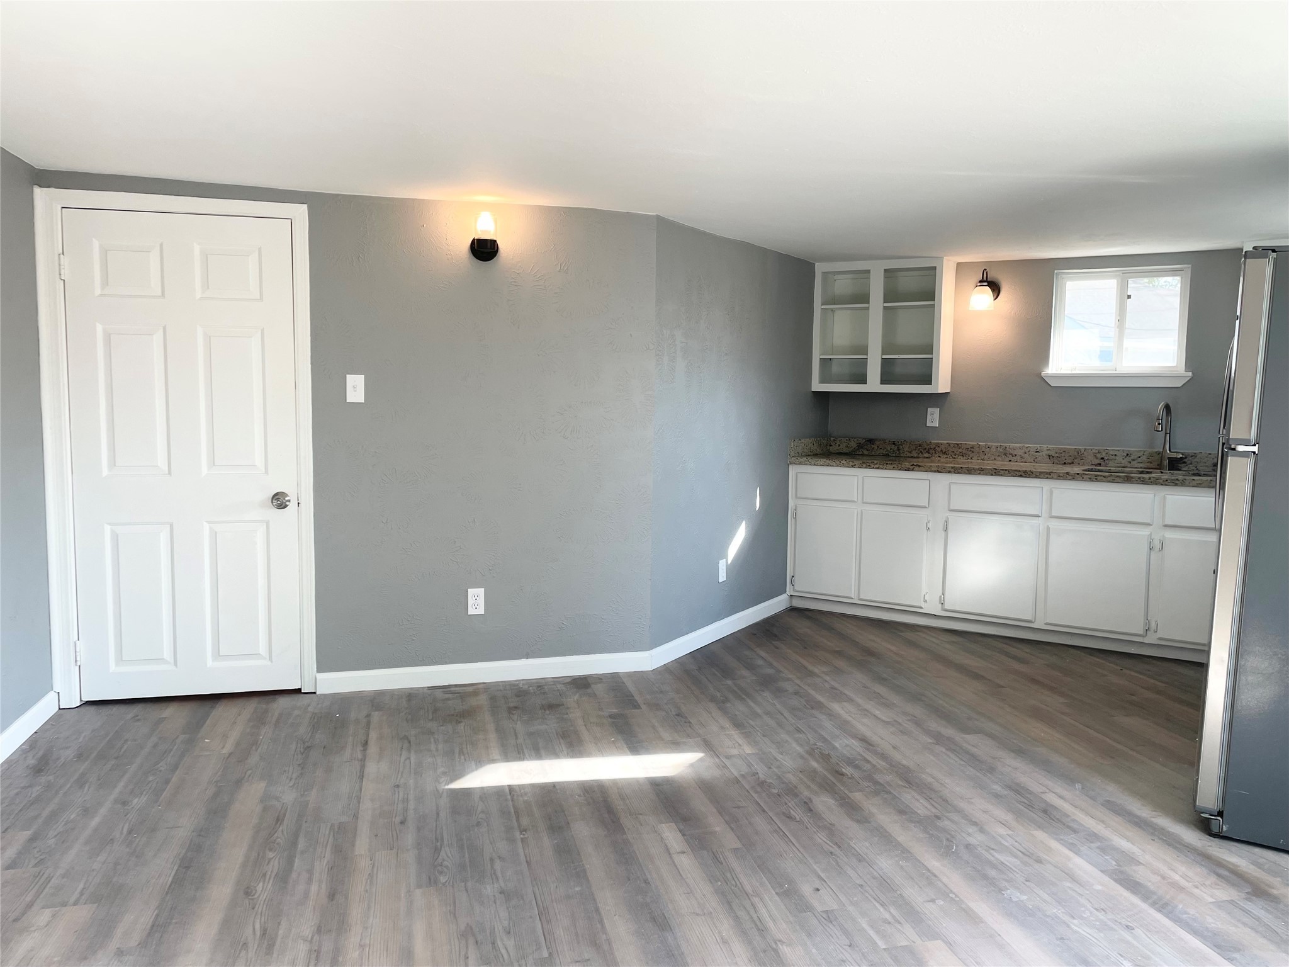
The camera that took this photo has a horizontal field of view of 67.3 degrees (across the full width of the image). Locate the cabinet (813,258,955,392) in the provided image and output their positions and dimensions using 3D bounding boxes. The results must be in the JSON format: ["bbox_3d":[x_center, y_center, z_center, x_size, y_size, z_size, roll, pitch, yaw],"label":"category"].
[{"bbox_3d":[1.491,-0.968,6.046,0.791,0.791,0.302,4,6,31],"label":"cabinet"}]

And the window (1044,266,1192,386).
[{"bbox_3d":[2.691,-0.881,5.500,0.772,0.667,0.100,4,6,31],"label":"window"}]

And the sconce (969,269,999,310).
[{"bbox_3d":[2.024,-1.157,5.765,0.145,0.240,0.200,4,6,31],"label":"sconce"}]

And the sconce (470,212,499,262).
[{"bbox_3d":[-0.682,-1.059,4.157,0.124,0.212,0.136,-1,6,-16],"label":"sconce"}]

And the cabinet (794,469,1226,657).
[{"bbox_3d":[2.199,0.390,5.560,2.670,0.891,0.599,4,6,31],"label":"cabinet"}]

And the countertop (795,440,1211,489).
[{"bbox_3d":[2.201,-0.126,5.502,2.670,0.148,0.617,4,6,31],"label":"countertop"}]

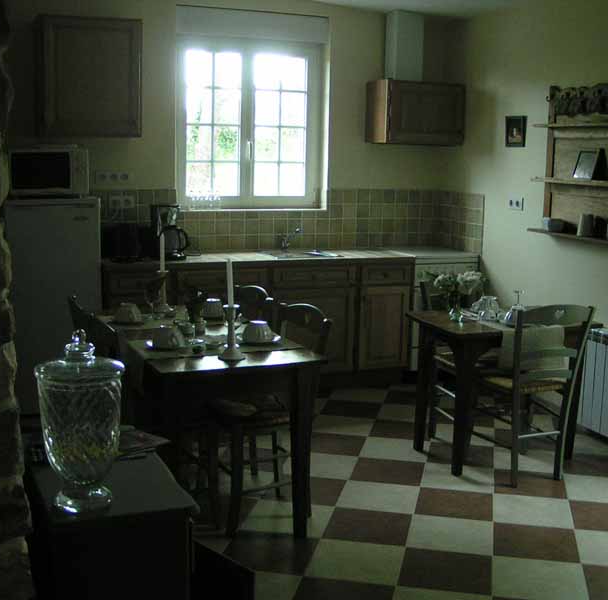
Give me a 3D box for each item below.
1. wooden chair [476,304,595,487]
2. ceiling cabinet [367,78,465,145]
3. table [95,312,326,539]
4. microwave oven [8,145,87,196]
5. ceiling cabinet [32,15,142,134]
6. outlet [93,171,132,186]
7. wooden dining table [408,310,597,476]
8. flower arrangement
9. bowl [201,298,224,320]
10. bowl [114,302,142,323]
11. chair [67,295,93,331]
[{"bbox_3d":[1.083,0.424,4.266,0.410,0.857,0.470,-2,10,-21],"label":"wooden chair"},{"bbox_3d":[0.793,-1.312,6.228,0.610,0.430,0.350,-2,10,-21],"label":"ceiling cabinet"},{"bbox_3d":[-0.453,0.510,3.956,0.700,0.725,1.280,-2,10,-21],"label":"table"},{"bbox_3d":[-1.490,-0.742,5.084,0.450,0.265,0.330,-2,10,-21],"label":"microwave oven"},{"bbox_3d":[-1.308,-1.335,5.320,0.595,0.700,0.350,-2,10,-21],"label":"ceiling cabinet"},{"bbox_3d":[-1.220,-0.784,5.631,0.230,0.082,0.020,-2,10,-21],"label":"outlet"},{"bbox_3d":[1.026,0.449,4.558,0.870,0.712,0.560,-2,10,-21],"label":"wooden dining table"},{"bbox_3d":[0.755,-0.052,4.322,0.255,0.190,0.225,-2,10,-21],"label":"flower arrangement"},{"bbox_3d":[-0.449,0.047,4.327,0.130,0.080,0.130,1,9,0],"label":"bowl"},{"bbox_3d":[-0.842,0.054,4.213,0.130,0.080,0.130,-2,10,-21],"label":"bowl"},{"bbox_3d":[-0.814,0.425,4.015,0.460,0.857,0.420,-2,10,-21],"label":"chair"}]

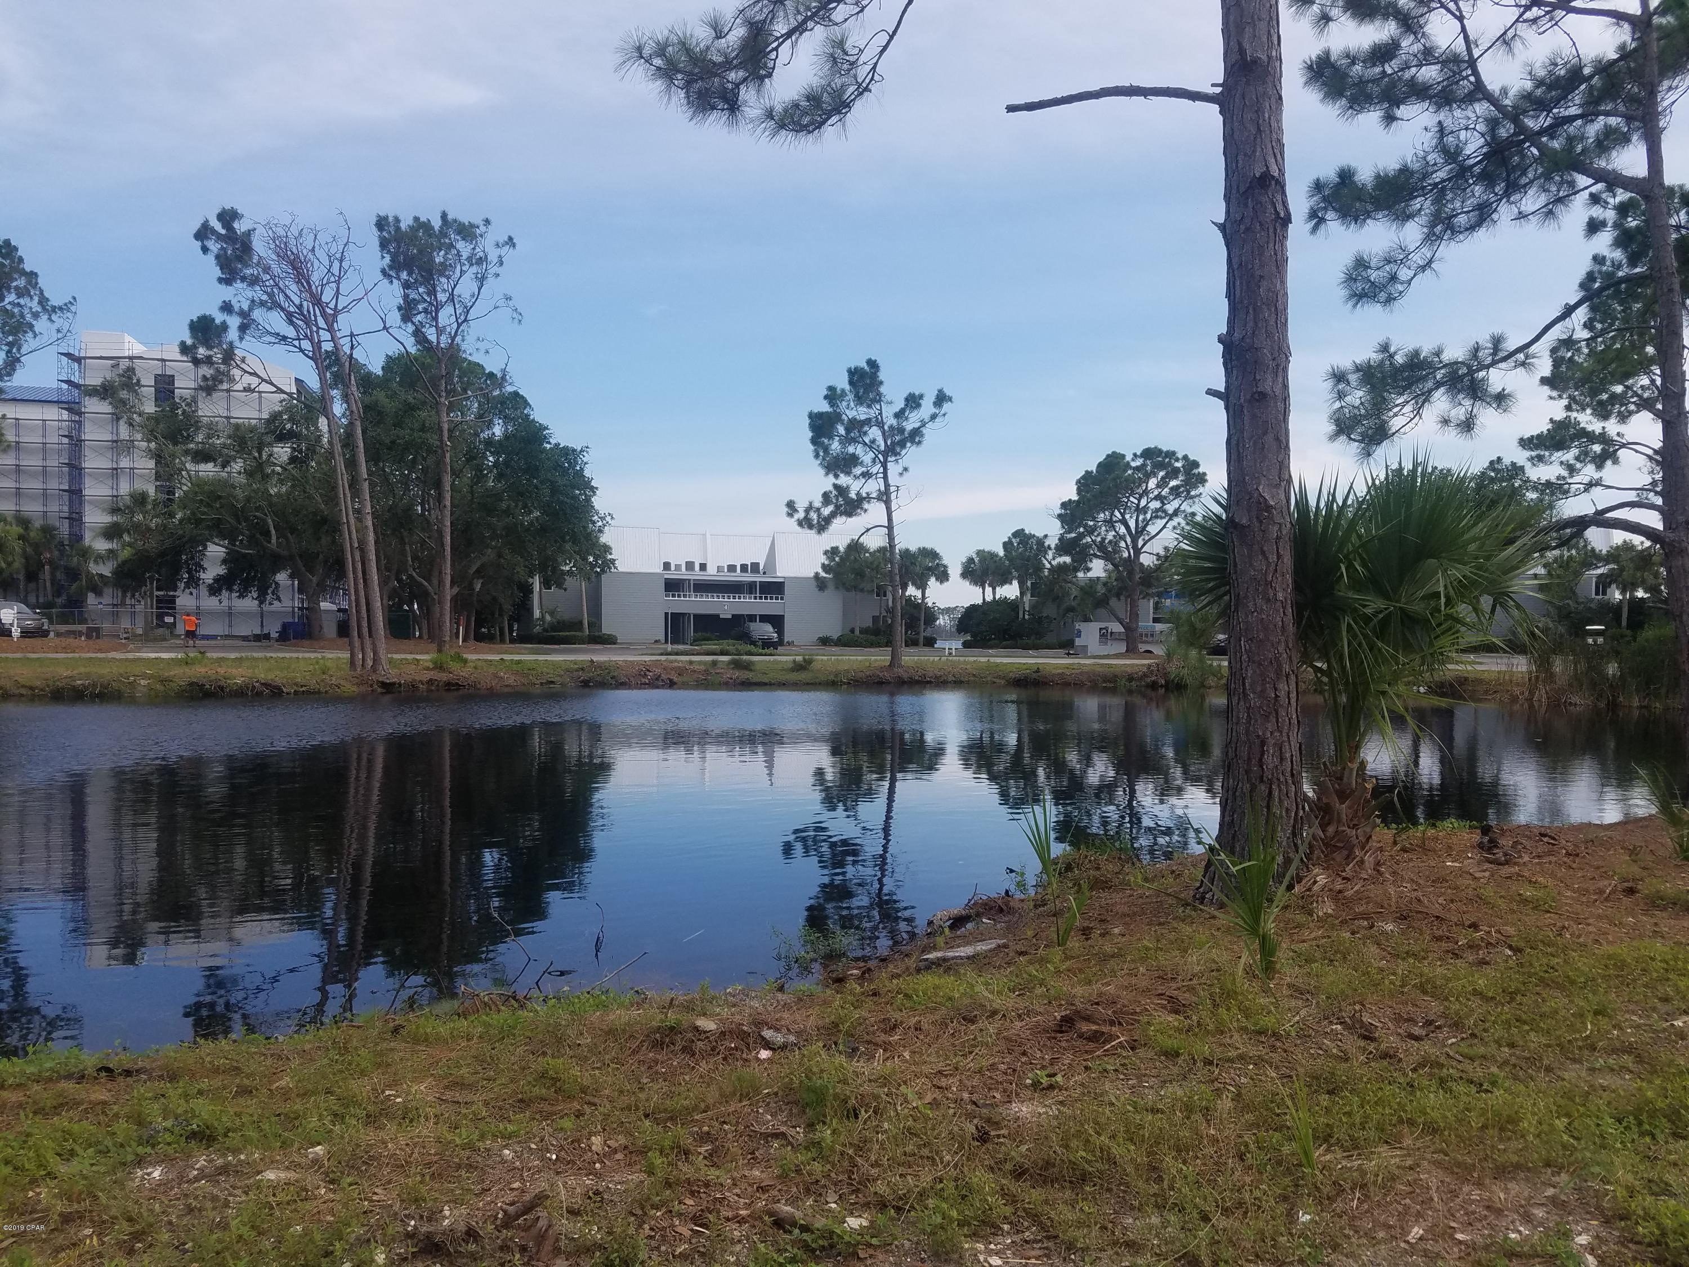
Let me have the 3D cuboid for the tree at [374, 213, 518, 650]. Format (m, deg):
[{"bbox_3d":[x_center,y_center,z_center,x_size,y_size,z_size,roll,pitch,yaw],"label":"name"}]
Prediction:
[{"bbox_3d":[-14.764,-7.235,47.000,5.330,16.670,5.000,1,0,0],"label":"tree"}]

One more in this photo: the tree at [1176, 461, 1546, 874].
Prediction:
[{"bbox_3d":[3.502,0.233,8.600,2.500,2.800,2.400,1,0,0],"label":"tree"}]

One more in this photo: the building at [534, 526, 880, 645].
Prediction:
[{"bbox_3d":[-11.200,-3.740,104.300,26.800,8.800,14.000,0,0,-17],"label":"building"}]

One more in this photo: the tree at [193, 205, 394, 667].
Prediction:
[{"bbox_3d":[-19.199,-6.636,44.000,6.770,16.060,5.800,1,0,0],"label":"tree"}]

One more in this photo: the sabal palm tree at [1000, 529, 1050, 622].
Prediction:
[{"bbox_3d":[13.680,-3.399,96.000,3.690,8.880,3.500,1,0,0],"label":"sabal palm tree"}]

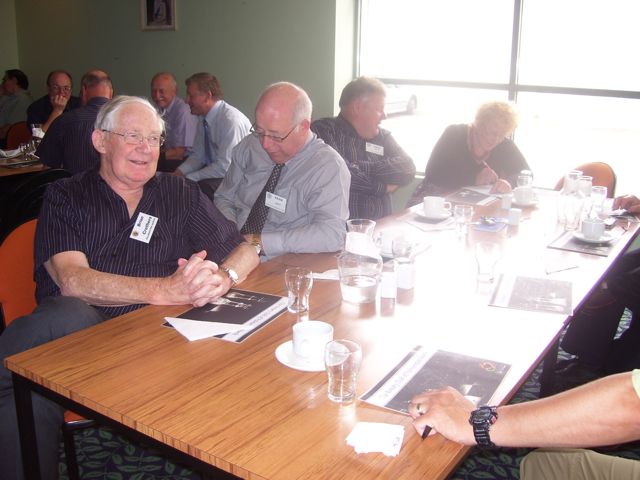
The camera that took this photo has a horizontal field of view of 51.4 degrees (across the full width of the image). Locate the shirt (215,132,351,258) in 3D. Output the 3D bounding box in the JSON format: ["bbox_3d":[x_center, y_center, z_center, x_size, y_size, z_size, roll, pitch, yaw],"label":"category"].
[{"bbox_3d":[-0.129,-0.099,2.360,0.520,0.550,0.400,1,15,-3],"label":"shirt"}]

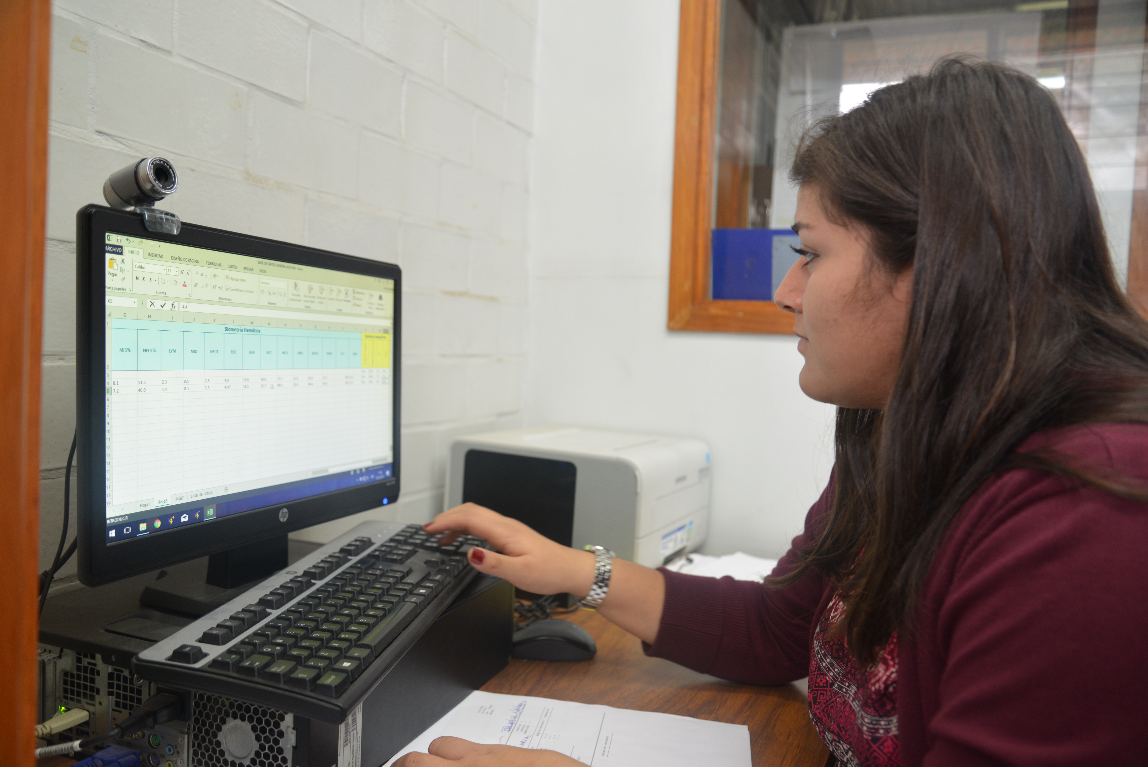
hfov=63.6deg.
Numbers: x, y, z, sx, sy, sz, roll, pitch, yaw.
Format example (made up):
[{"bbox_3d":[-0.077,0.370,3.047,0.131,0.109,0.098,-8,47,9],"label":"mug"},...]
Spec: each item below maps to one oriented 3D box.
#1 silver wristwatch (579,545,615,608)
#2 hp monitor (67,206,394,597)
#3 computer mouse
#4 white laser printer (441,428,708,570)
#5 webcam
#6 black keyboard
[{"bbox_3d":[0.022,0.202,0.960,0.034,0.060,0.058,18,-11,-9],"label":"silver wristwatch"},{"bbox_3d":[-0.297,0.036,0.952,0.190,0.367,0.478,3,3,20],"label":"hp monitor"},{"bbox_3d":[-0.027,0.304,1.118,0.113,0.039,0.062,3,2,11],"label":"computer mouse"},{"bbox_3d":[0.026,0.196,1.503,0.302,0.228,0.394,3,3,23],"label":"white laser printer"},{"bbox_3d":[-0.383,-0.164,0.808,0.075,0.070,0.040,3,3,26],"label":"webcam"},{"bbox_3d":[-0.202,0.193,0.860,0.162,0.029,0.456,9,5,8],"label":"black keyboard"}]

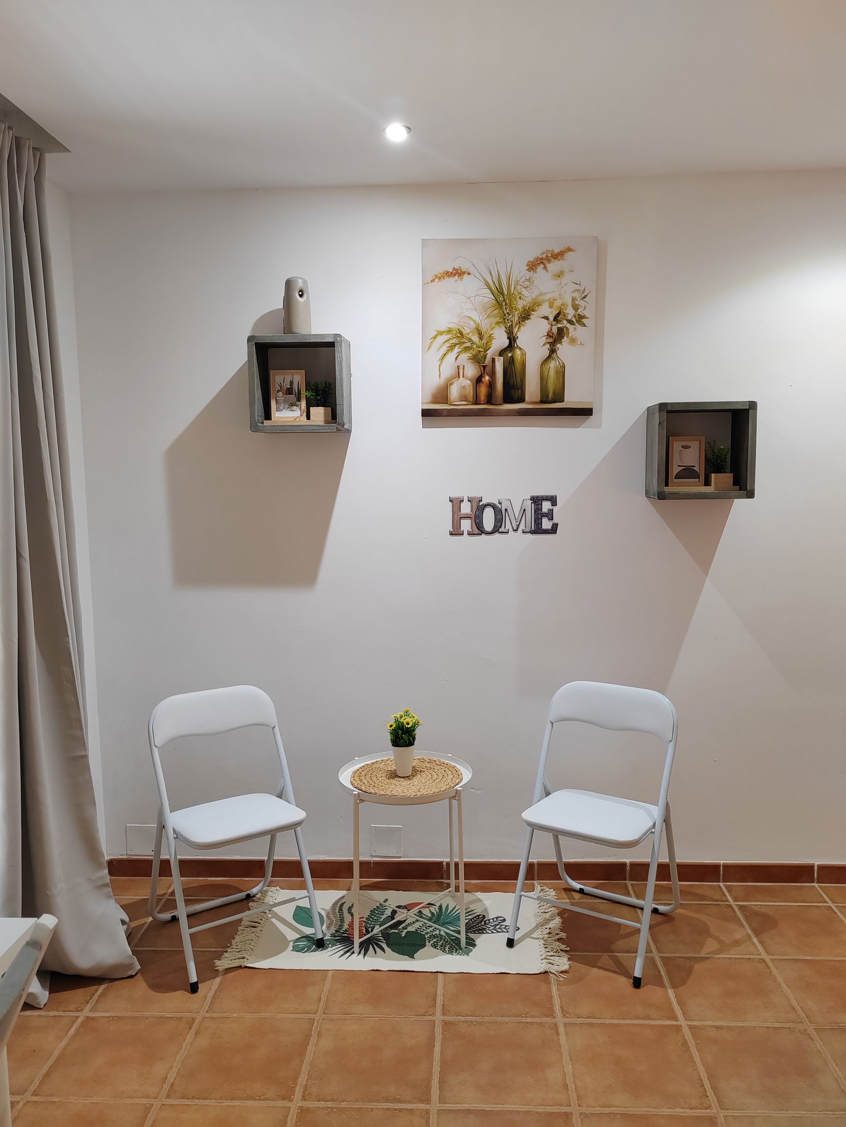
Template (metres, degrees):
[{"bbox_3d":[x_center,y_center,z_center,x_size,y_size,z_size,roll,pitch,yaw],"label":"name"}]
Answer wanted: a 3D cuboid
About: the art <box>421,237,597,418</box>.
[{"bbox_3d":[0.294,-0.810,3.041,0.597,0.603,0.025,0,7,3],"label":"art"}]

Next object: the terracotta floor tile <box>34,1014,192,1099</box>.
[{"bbox_3d":[-0.807,1.313,2.342,0.326,0.011,0.326,0,6,3],"label":"terracotta floor tile"}]

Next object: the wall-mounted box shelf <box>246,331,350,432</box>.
[{"bbox_3d":[-0.415,-0.607,3.012,0.316,0.316,0.194,0,6,3],"label":"wall-mounted box shelf"}]

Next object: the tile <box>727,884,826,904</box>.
[{"bbox_3d":[1.264,1.189,3.157,0.320,0.010,0.134,-1,7,3],"label":"tile"}]

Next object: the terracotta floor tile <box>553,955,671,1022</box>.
[{"bbox_3d":[0.560,1.262,2.612,0.320,0.010,0.320,-1,7,3],"label":"terracotta floor tile"}]

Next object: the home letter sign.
[{"bbox_3d":[0.285,-0.171,3.117,0.383,0.140,0.018,0,6,3],"label":"home letter sign"}]

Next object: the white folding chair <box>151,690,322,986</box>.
[{"bbox_3d":[-0.637,0.842,2.880,0.445,0.800,0.467,-5,8,-33],"label":"white folding chair"}]

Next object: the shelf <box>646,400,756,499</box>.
[{"bbox_3d":[0.935,-0.379,2.975,0.316,0.316,0.190,-1,7,3],"label":"shelf"}]

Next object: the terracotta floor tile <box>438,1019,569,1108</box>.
[{"bbox_3d":[0.206,1.304,2.294,0.326,0.011,0.326,0,6,3],"label":"terracotta floor tile"}]

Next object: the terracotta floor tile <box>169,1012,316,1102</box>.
[{"bbox_3d":[-0.470,1.310,2.326,0.326,0.011,0.326,0,6,3],"label":"terracotta floor tile"}]

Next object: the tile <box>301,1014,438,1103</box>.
[{"bbox_3d":[-0.131,1.307,2.311,0.320,0.010,0.320,-1,7,3],"label":"tile"}]

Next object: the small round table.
[{"bbox_3d":[-0.054,0.961,2.960,0.446,0.529,0.446,0,6,3],"label":"small round table"}]

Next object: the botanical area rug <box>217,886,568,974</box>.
[{"bbox_3d":[-0.085,1.223,2.962,1.071,0.009,0.517,0,6,3],"label":"botanical area rug"}]

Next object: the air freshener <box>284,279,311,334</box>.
[{"bbox_3d":[-0.423,-0.860,2.957,0.090,0.199,0.088,-3,7,-22],"label":"air freshener"}]

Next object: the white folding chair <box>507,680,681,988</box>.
[{"bbox_3d":[0.573,0.825,2.867,0.445,0.800,0.467,3,8,32],"label":"white folding chair"}]

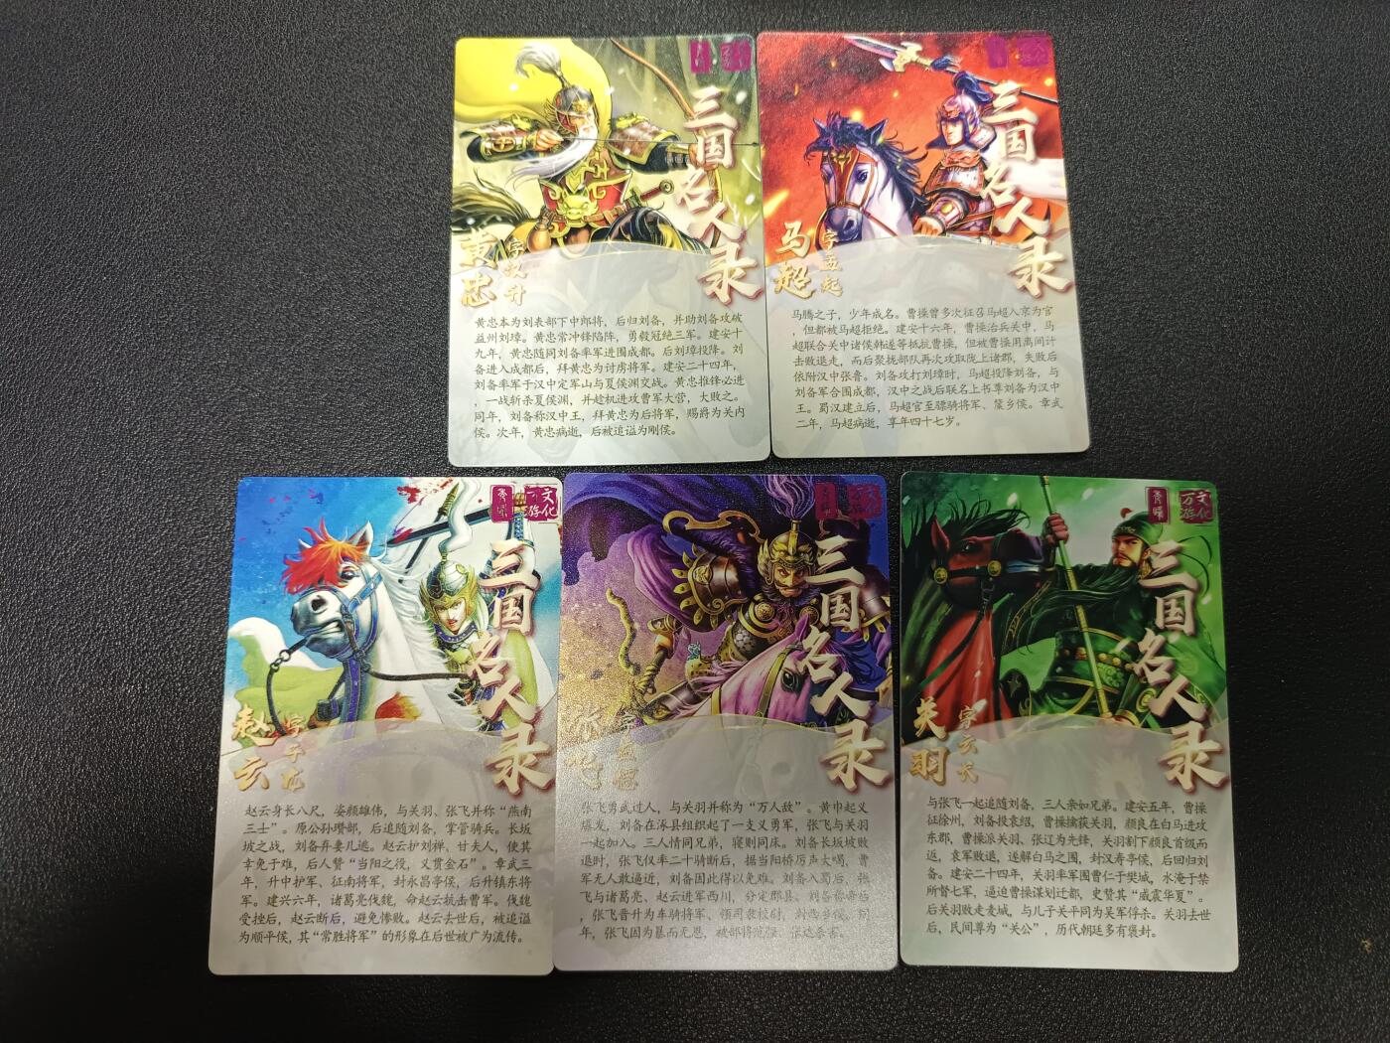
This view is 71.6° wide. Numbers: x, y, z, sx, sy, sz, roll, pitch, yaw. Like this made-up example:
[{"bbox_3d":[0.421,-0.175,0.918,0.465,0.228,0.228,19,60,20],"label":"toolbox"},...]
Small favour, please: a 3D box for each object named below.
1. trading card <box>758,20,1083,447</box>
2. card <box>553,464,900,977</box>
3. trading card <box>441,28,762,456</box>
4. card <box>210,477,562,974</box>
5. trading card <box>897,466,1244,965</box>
[{"bbox_3d":[0.045,-0.057,0.193,0.062,0.001,0.090,-1,81,-1],"label":"trading card"},{"bbox_3d":[0.006,0.036,0.179,0.062,0.001,0.090,0,81,-1],"label":"card"},{"bbox_3d":[-0.017,-0.056,0.192,0.062,0.001,0.090,-1,81,-1],"label":"trading card"},{"bbox_3d":[-0.056,0.036,0.178,0.062,0.001,0.090,0,81,-1],"label":"card"},{"bbox_3d":[0.069,0.036,0.180,0.062,0.001,0.090,2,81,-1],"label":"trading card"}]

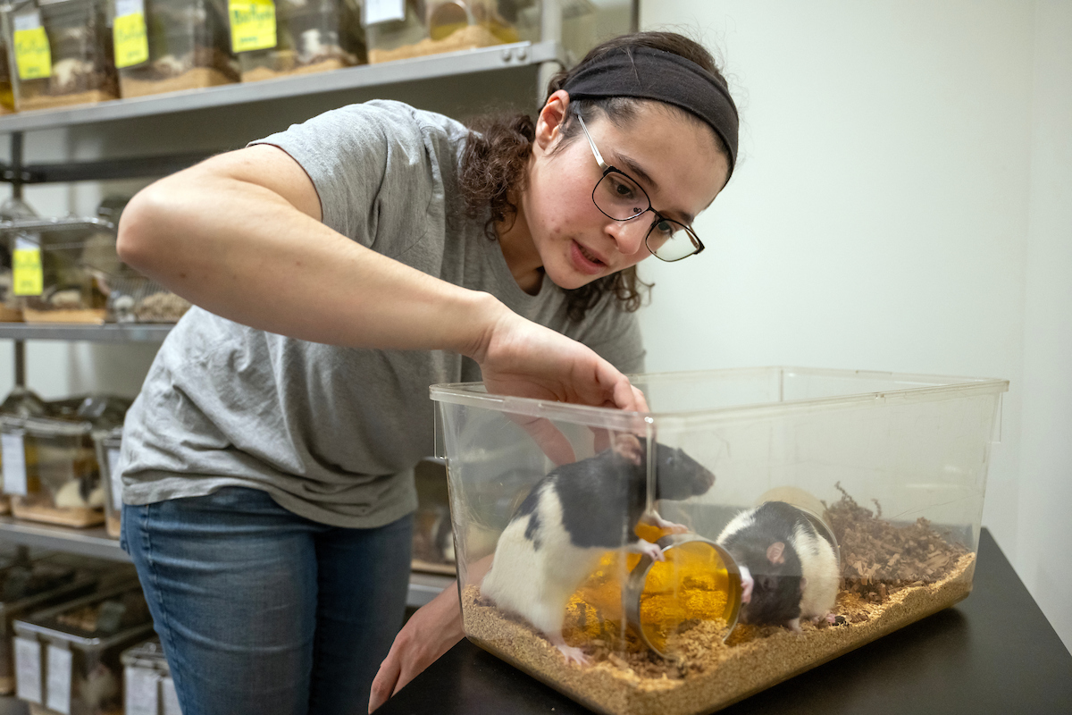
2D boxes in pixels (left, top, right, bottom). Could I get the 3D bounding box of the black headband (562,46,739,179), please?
[{"bbox_3d":[0.107,-0.227,0.828,0.203,0.068,0.166,8,-22,45],"label":"black headband"}]

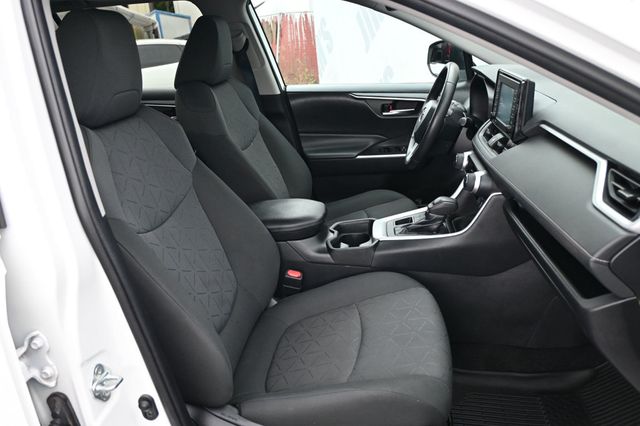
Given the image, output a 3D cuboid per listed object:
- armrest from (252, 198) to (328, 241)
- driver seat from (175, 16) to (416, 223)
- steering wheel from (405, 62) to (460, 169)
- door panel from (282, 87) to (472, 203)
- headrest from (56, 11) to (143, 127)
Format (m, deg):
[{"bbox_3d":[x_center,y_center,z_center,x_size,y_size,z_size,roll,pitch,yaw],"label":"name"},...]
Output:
[{"bbox_3d":[-0.128,0.019,1.540,0.300,0.085,0.210,1,21,9],"label":"armrest"},{"bbox_3d":[-0.051,-0.193,1.834,0.820,0.990,0.540,1,21,9],"label":"driver seat"},{"bbox_3d":[0.376,-0.320,1.719,0.100,0.370,0.370,22,23,0],"label":"steering wheel"},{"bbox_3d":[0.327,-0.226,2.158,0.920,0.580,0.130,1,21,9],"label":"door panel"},{"bbox_3d":[-0.490,-0.303,1.090,0.125,0.225,0.260,6,22,6],"label":"headrest"}]

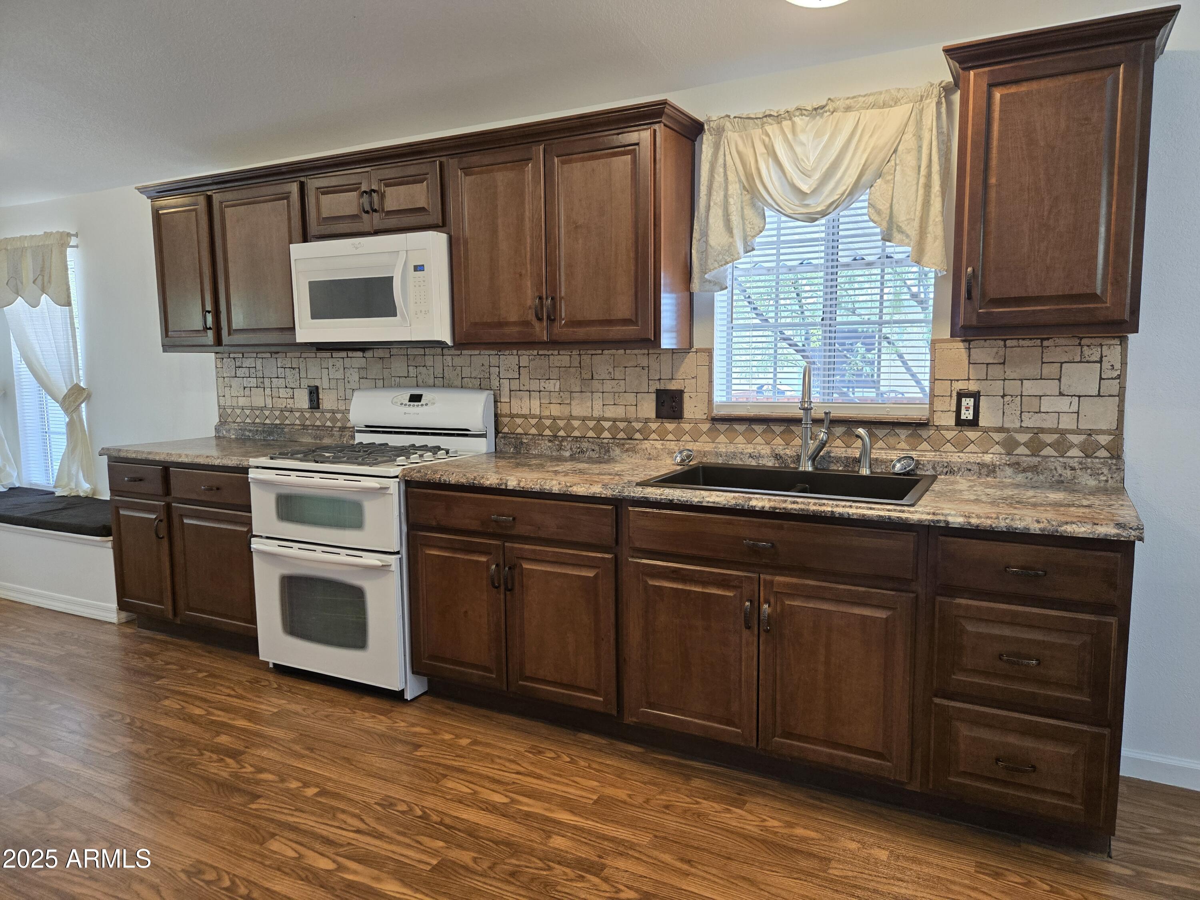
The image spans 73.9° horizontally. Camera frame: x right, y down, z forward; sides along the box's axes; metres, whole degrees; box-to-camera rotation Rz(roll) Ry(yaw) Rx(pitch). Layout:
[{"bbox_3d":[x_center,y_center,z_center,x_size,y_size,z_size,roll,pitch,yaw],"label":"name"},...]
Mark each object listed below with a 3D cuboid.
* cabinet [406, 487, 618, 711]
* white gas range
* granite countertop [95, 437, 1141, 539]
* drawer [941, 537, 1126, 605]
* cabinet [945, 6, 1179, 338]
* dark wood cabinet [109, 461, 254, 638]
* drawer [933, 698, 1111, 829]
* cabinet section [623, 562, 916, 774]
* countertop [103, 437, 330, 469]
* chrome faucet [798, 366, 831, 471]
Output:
[{"bbox_3d":[-0.183,0.527,3.076,0.903,0.853,0.654,3,7,28],"label":"cabinet"},{"bbox_3d":[-0.963,0.349,3.406,0.770,1.185,0.705,3,7,28],"label":"white gas range"},{"bbox_3d":[-0.402,0.071,3.147,4.190,0.048,0.645,3,7,28],"label":"granite countertop"},{"bbox_3d":[1.181,0.284,2.217,0.404,0.130,0.480,3,7,28],"label":"drawer"},{"bbox_3d":[1.299,-0.742,2.329,0.552,0.816,0.343,3,7,28],"label":"cabinet"},{"bbox_3d":[-1.758,0.446,3.900,1.053,0.853,0.654,3,7,28],"label":"dark wood cabinet"},{"bbox_3d":[1.184,0.787,2.270,0.404,0.254,0.480,3,7,28],"label":"drawer"},{"bbox_3d":[0.610,0.613,2.648,0.875,0.565,0.570,3,7,27],"label":"cabinet section"},{"bbox_3d":[-1.769,0.001,3.863,1.100,0.048,0.645,3,7,28],"label":"countertop"},{"bbox_3d":[0.726,-0.103,2.722,0.115,0.370,0.245,2,6,18],"label":"chrome faucet"}]

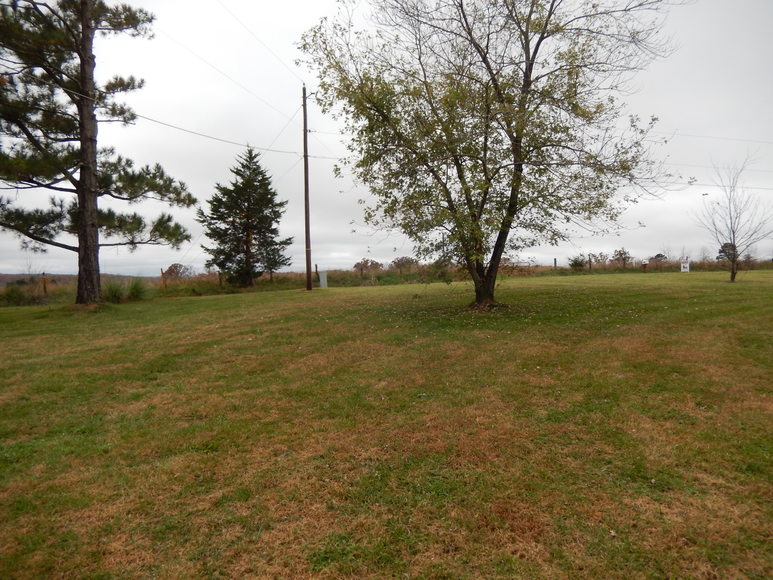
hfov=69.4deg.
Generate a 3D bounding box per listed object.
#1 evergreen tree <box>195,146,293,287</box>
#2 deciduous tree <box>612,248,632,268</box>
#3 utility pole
[{"bbox_3d":[-7.500,-3.800,29.500,4.950,7.400,4.800,-1,2,0],"label":"evergreen tree"},{"bbox_3d":[21.100,-2.730,50.000,1.850,2.100,1.800,-1,2,0],"label":"deciduous tree"},{"bbox_3d":[-3.820,-4.960,27.000,0.320,9.950,0.320,-1,2,0],"label":"utility pole"}]

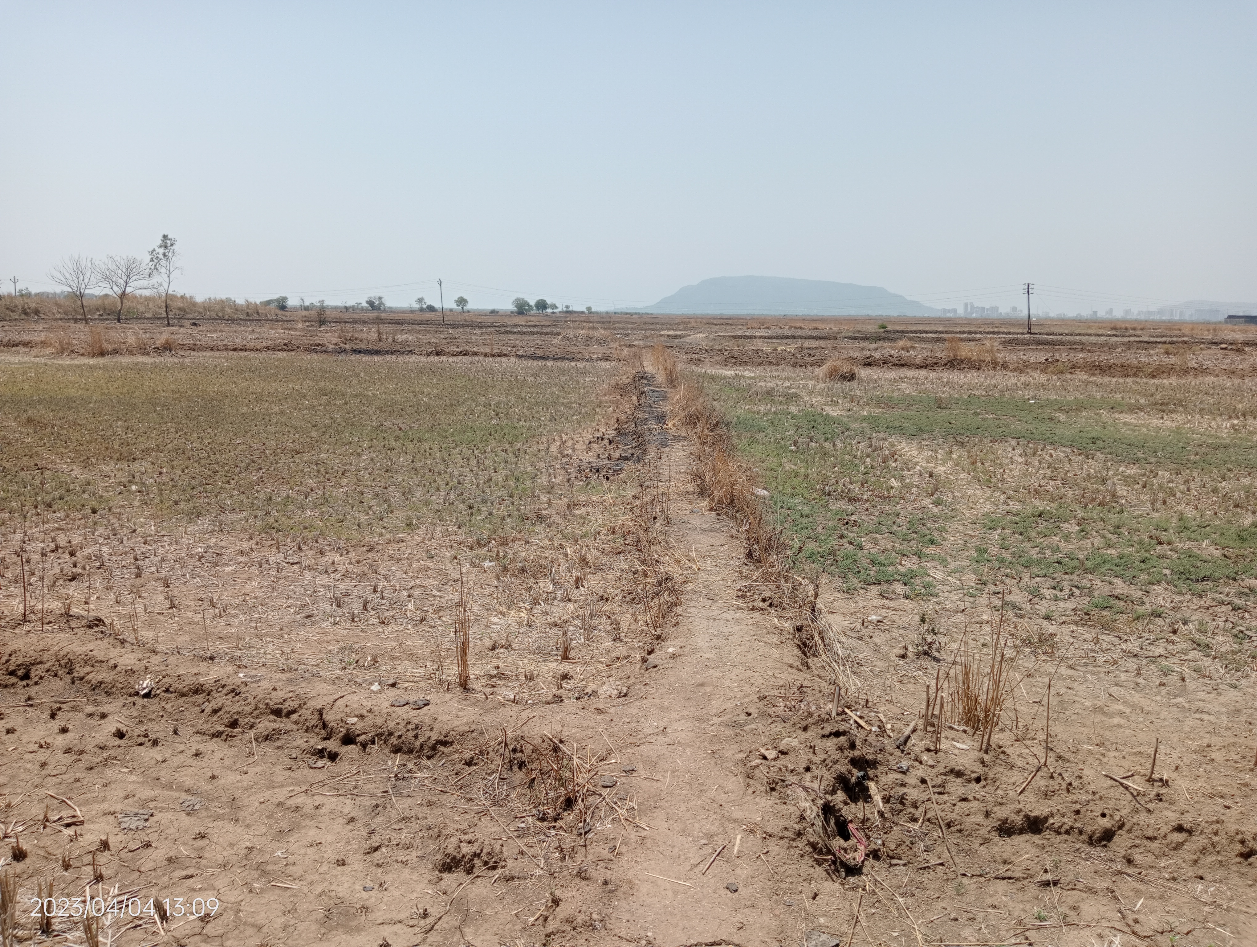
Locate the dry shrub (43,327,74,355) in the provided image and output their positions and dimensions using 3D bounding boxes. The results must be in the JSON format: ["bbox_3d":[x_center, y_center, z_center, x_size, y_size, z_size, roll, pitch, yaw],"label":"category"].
[{"bbox_3d":[-19.053,-4.432,34.005,0.889,0.897,0.800,-4,10,-29],"label":"dry shrub"}]

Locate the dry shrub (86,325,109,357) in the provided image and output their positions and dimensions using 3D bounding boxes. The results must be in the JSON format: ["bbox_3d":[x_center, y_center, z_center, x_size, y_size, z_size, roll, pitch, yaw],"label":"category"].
[{"bbox_3d":[-17.472,-4.340,33.425,0.659,0.980,0.650,-4,10,-27],"label":"dry shrub"}]

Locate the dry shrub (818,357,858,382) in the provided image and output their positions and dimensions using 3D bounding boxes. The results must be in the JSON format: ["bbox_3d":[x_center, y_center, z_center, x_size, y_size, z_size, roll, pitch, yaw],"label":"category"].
[{"bbox_3d":[5.513,-2.733,26.764,1.038,0.620,0.900,3,9,11],"label":"dry shrub"}]

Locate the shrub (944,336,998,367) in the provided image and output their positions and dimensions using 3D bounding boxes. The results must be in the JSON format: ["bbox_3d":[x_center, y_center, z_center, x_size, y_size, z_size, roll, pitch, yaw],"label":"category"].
[{"bbox_3d":[11.699,-4.175,34.708,1.781,1.011,1.100,4,9,18],"label":"shrub"}]

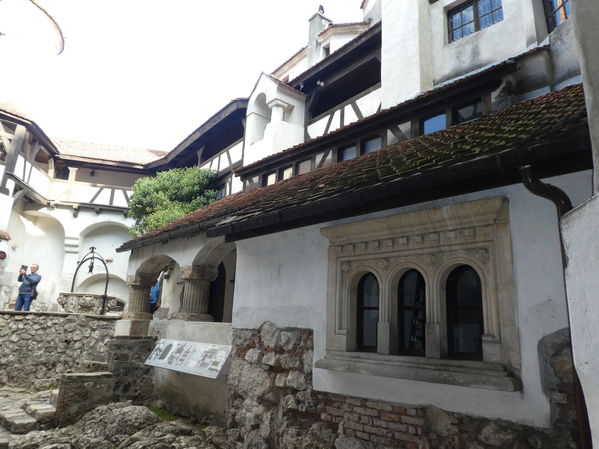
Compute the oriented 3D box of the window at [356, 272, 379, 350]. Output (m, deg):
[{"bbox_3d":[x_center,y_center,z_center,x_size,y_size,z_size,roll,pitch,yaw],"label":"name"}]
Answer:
[{"bbox_3d":[0.761,0.955,4.611,0.410,0.910,0.170,-9,-17,41],"label":"window"}]

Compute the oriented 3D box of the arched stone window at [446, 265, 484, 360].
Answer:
[{"bbox_3d":[1.546,0.815,3.921,0.410,0.910,0.170,-9,-17,41],"label":"arched stone window"}]

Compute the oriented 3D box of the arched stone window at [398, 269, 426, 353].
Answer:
[{"bbox_3d":[1.155,0.882,4.265,0.410,0.910,0.170,-9,-17,41],"label":"arched stone window"}]

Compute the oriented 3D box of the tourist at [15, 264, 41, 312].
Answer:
[{"bbox_3d":[-7.716,1.989,11.800,0.550,1.740,0.550,-4,-14,25],"label":"tourist"}]

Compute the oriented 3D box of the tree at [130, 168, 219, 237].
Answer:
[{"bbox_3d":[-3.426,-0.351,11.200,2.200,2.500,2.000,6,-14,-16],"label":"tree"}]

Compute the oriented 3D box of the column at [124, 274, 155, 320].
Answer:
[{"bbox_3d":[-3.253,1.462,8.404,0.460,0.920,0.460,-9,-17,41],"label":"column"}]

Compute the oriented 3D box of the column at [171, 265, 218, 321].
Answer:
[{"bbox_3d":[-1.792,1.162,7.145,0.500,0.950,0.500,-9,-17,41],"label":"column"}]

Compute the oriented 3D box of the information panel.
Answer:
[{"bbox_3d":[-1.648,1.906,6.018,1.800,0.530,0.040,-9,-62,41],"label":"information panel"}]

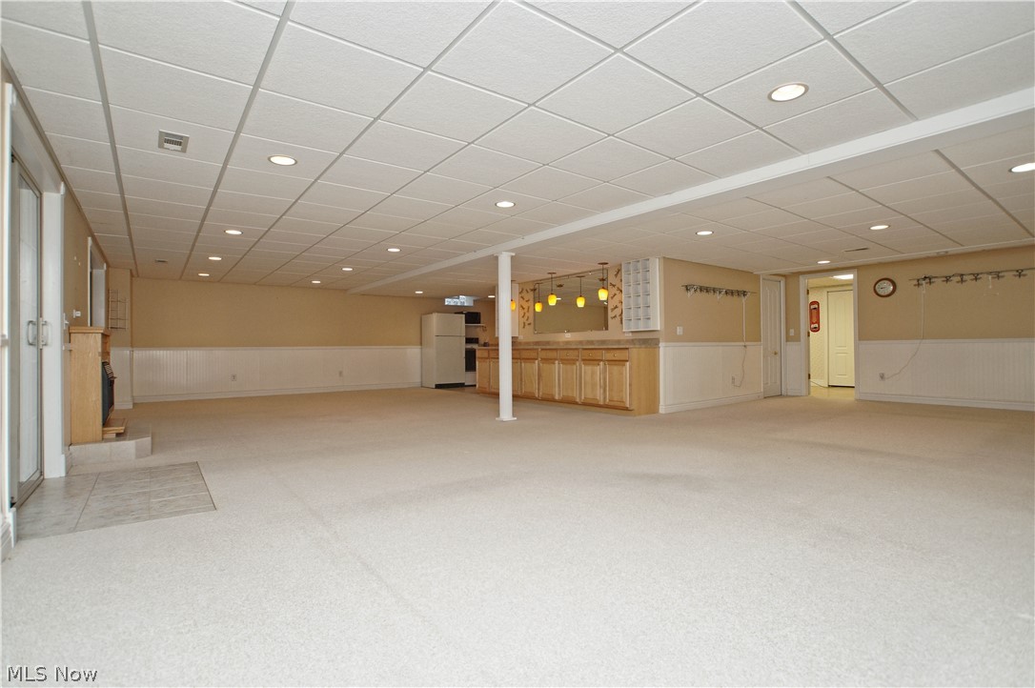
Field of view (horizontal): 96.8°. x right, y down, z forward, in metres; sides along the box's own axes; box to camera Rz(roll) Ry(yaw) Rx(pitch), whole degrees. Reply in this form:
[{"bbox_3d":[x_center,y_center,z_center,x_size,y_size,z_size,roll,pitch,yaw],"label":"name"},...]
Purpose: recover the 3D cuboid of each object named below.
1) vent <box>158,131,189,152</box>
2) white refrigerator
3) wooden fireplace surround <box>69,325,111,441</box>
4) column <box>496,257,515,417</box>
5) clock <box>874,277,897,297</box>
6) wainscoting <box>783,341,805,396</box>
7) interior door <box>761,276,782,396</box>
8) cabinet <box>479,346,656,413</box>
[{"bbox_3d":[-2.121,-1.239,2.835,0.150,0.025,0.290,0,0,-37],"label":"vent"},{"bbox_3d":[-1.712,0.155,10.586,0.760,1.650,0.720,0,0,-37],"label":"white refrigerator"},{"bbox_3d":[-3.732,0.337,4.045,0.210,0.950,0.840,0,0,-37],"label":"wooden fireplace surround"},{"bbox_3d":[-0.151,-0.101,5.843,0.190,2.126,0.190,0,0,-37],"label":"column"},{"bbox_3d":[5.897,-0.895,7.372,0.050,0.320,0.320,0,0,-37],"label":"clock"},{"bbox_3d":[5.041,0.457,8.403,0.030,0.970,0.250,0,0,-37],"label":"wainscoting"},{"bbox_3d":[4.548,-0.086,8.239,0.710,2.050,0.050,0,0,-37],"label":"interior door"},{"bbox_3d":[0.565,0.502,7.679,0.610,0.920,3.800,0,0,-37],"label":"cabinet"}]

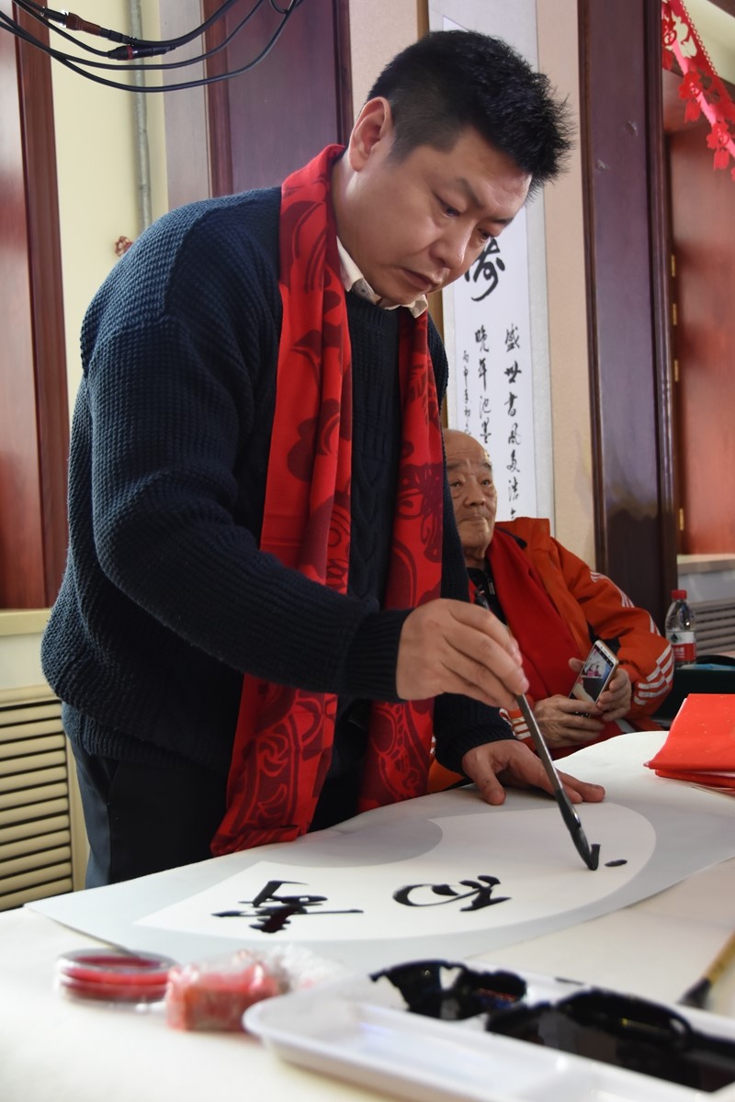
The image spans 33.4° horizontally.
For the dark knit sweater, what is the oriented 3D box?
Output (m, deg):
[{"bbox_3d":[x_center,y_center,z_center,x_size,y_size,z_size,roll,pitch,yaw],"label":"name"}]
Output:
[{"bbox_3d":[-0.085,-0.055,1.200,0.410,0.570,0.510,0,3,45],"label":"dark knit sweater"}]

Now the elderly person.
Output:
[{"bbox_3d":[0.280,0.370,2.220,0.620,1.200,0.750,-3,2,-20],"label":"elderly person"}]

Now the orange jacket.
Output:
[{"bbox_3d":[0.290,0.220,2.280,0.600,0.560,0.460,-3,2,-20],"label":"orange jacket"}]

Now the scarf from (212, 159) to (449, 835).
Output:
[{"bbox_3d":[-0.037,-0.045,1.160,0.210,0.640,0.270,0,3,45],"label":"scarf"}]

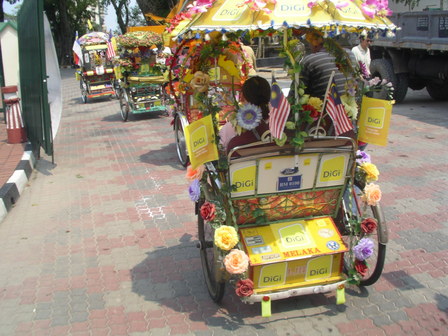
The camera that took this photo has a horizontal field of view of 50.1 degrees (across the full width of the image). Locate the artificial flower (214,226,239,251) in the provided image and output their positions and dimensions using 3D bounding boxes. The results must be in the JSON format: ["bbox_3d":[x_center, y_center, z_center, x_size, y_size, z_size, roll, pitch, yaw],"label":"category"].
[{"bbox_3d":[0.014,0.406,2.760,0.138,0.138,0.085,-1,14,0],"label":"artificial flower"}]

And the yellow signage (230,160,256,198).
[{"bbox_3d":[0.118,0.064,2.900,0.160,0.235,0.015,-4,23,-11],"label":"yellow signage"}]

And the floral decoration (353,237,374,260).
[{"bbox_3d":[0.884,0.510,3.036,0.132,0.138,0.085,-5,15,-17],"label":"floral decoration"}]

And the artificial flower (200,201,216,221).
[{"bbox_3d":[-0.089,0.245,2.758,0.097,0.112,0.075,2,15,12],"label":"artificial flower"}]

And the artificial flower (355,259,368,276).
[{"bbox_3d":[0.884,0.633,3.077,0.090,0.105,0.070,-5,15,-17],"label":"artificial flower"}]

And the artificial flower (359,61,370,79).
[{"bbox_3d":[0.901,-0.632,3.071,0.070,0.110,0.070,-7,15,-20],"label":"artificial flower"}]

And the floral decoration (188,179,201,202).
[{"bbox_3d":[-0.180,0.137,2.920,0.070,0.140,0.130,-12,18,-38],"label":"floral decoration"}]

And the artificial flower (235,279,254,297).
[{"bbox_3d":[0.118,0.689,2.760,0.110,0.105,0.075,-4,14,-11],"label":"artificial flower"}]

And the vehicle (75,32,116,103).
[{"bbox_3d":[-3.870,-3.000,14.500,1.200,1.950,1.850,-7,15,-24],"label":"vehicle"}]

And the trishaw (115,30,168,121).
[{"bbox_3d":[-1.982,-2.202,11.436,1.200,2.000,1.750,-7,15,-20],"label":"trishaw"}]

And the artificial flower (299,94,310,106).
[{"bbox_3d":[0.477,-0.400,2.840,0.072,0.072,0.055,2,14,9],"label":"artificial flower"}]

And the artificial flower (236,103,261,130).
[{"bbox_3d":[0.151,-0.300,2.842,0.155,0.155,0.060,-1,15,-3],"label":"artificial flower"}]

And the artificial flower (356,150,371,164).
[{"bbox_3d":[0.910,-0.069,3.126,0.090,0.090,0.070,-4,14,-6],"label":"artificial flower"}]

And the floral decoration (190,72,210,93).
[{"bbox_3d":[-0.138,-0.509,2.820,0.118,0.130,0.085,-1,14,-3],"label":"floral decoration"}]

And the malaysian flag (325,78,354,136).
[{"bbox_3d":[0.681,-0.366,2.850,0.165,0.330,0.070,-4,14,-11],"label":"malaysian flag"}]

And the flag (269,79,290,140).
[{"bbox_3d":[0.323,-0.346,2.789,0.135,0.350,0.080,-2,15,-6],"label":"flag"}]

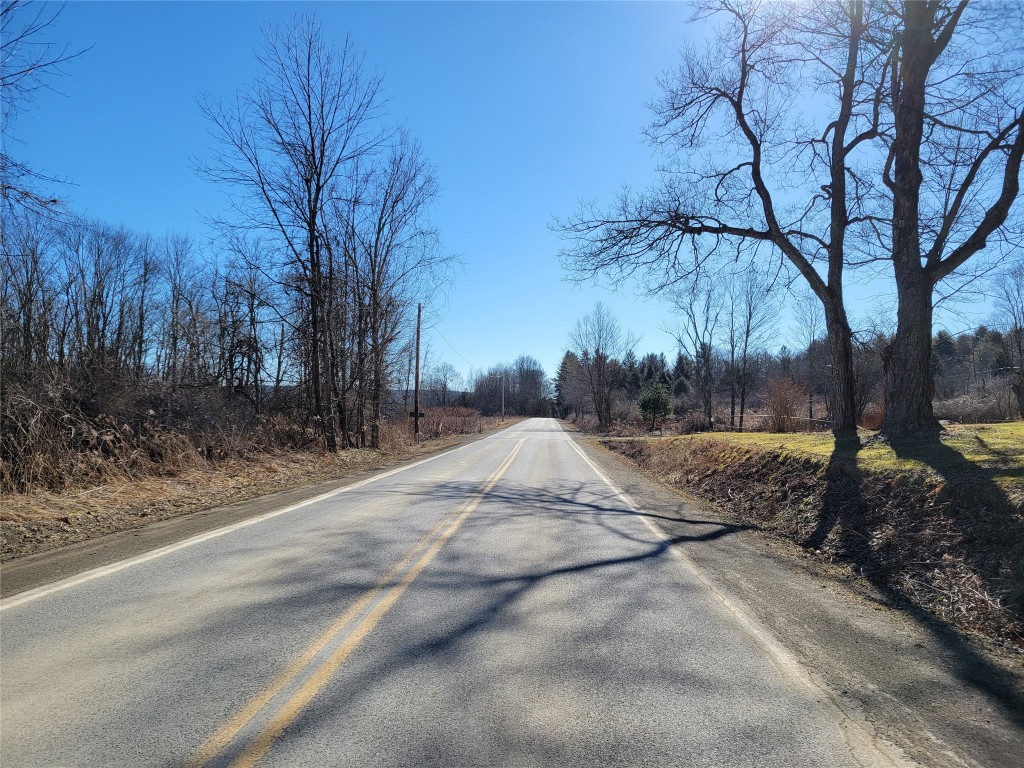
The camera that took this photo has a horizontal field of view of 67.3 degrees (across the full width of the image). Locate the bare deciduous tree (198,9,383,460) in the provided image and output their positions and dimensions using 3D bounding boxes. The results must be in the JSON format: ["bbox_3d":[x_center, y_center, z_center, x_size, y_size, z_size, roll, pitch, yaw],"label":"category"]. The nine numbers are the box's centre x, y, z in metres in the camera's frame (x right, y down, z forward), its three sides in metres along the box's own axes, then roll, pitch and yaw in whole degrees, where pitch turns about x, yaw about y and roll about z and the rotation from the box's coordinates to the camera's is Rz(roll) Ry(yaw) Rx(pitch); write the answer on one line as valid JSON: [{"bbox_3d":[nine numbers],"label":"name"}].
[{"bbox_3d":[-10.595,-7.367,36.855,9.060,21.140,8.200,0,-2,0],"label":"bare deciduous tree"}]

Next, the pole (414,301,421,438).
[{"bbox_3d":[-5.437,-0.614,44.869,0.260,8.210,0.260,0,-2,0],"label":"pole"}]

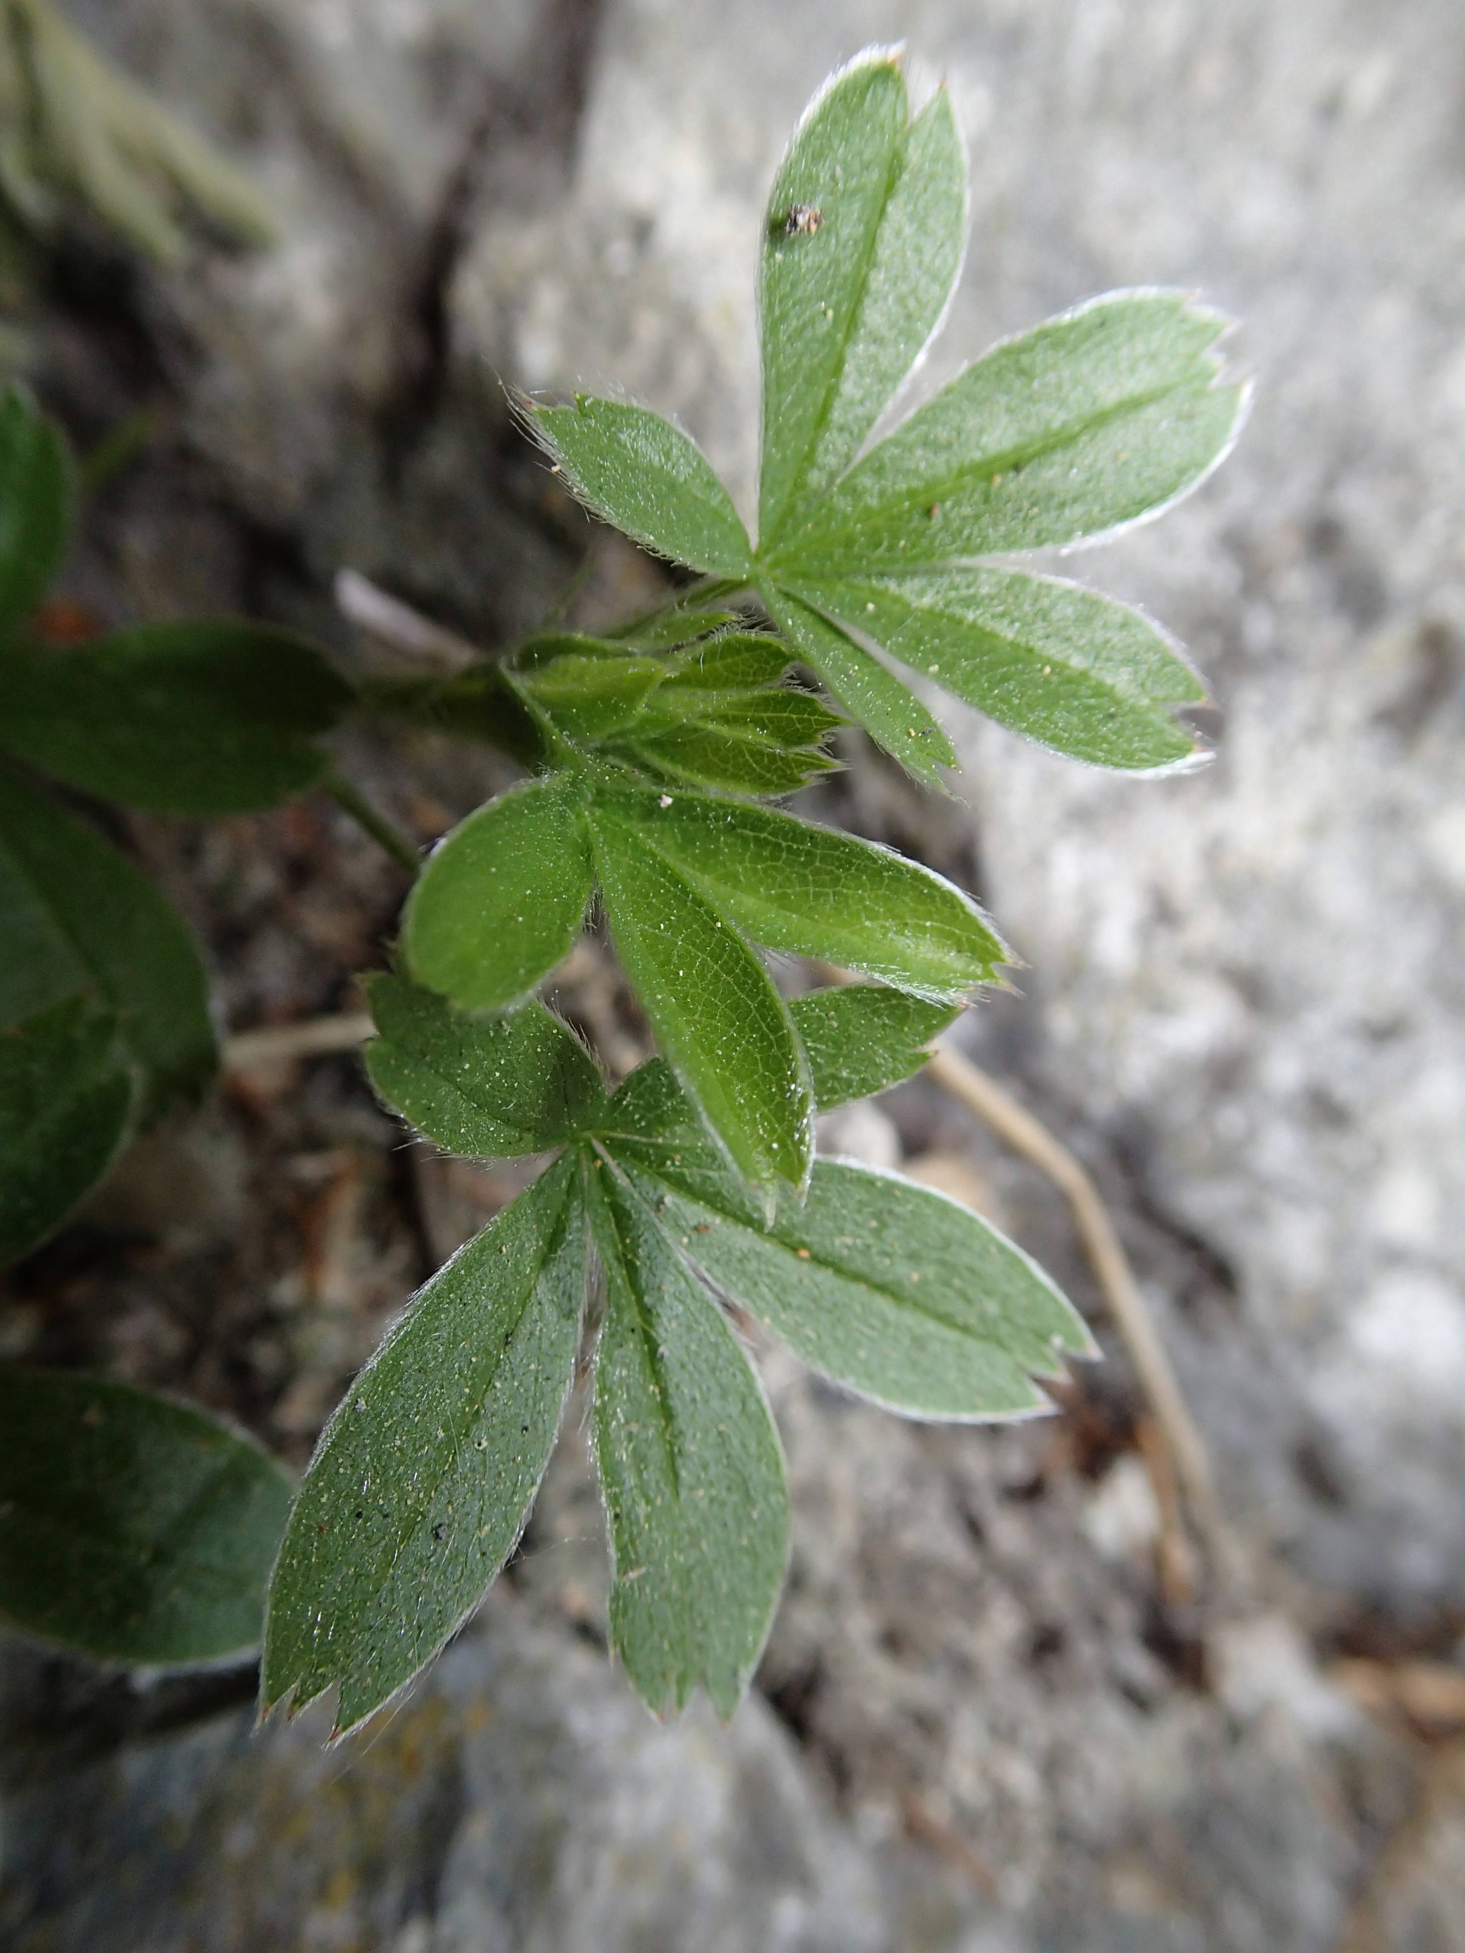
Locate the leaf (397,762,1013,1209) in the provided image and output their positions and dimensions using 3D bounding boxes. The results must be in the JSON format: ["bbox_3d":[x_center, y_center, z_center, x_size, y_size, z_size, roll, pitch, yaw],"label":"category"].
[{"bbox_3d":[-0.002,0.001,0.089,0.029,0.011,0.021,-3,79,-6],"label":"leaf"}]

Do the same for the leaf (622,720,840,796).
[{"bbox_3d":[0.000,-0.012,0.092,0.011,0.004,0.004,4,69,-2],"label":"leaf"}]

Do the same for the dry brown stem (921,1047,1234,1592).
[{"bbox_3d":[0.025,0.022,0.116,0.007,0.042,0.005,-29,20,3],"label":"dry brown stem"}]

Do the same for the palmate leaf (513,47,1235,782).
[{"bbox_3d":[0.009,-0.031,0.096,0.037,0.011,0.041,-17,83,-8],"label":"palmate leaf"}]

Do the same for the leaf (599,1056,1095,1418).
[{"bbox_3d":[0.007,0.017,0.100,0.030,0.006,0.012,24,78,2],"label":"leaf"}]

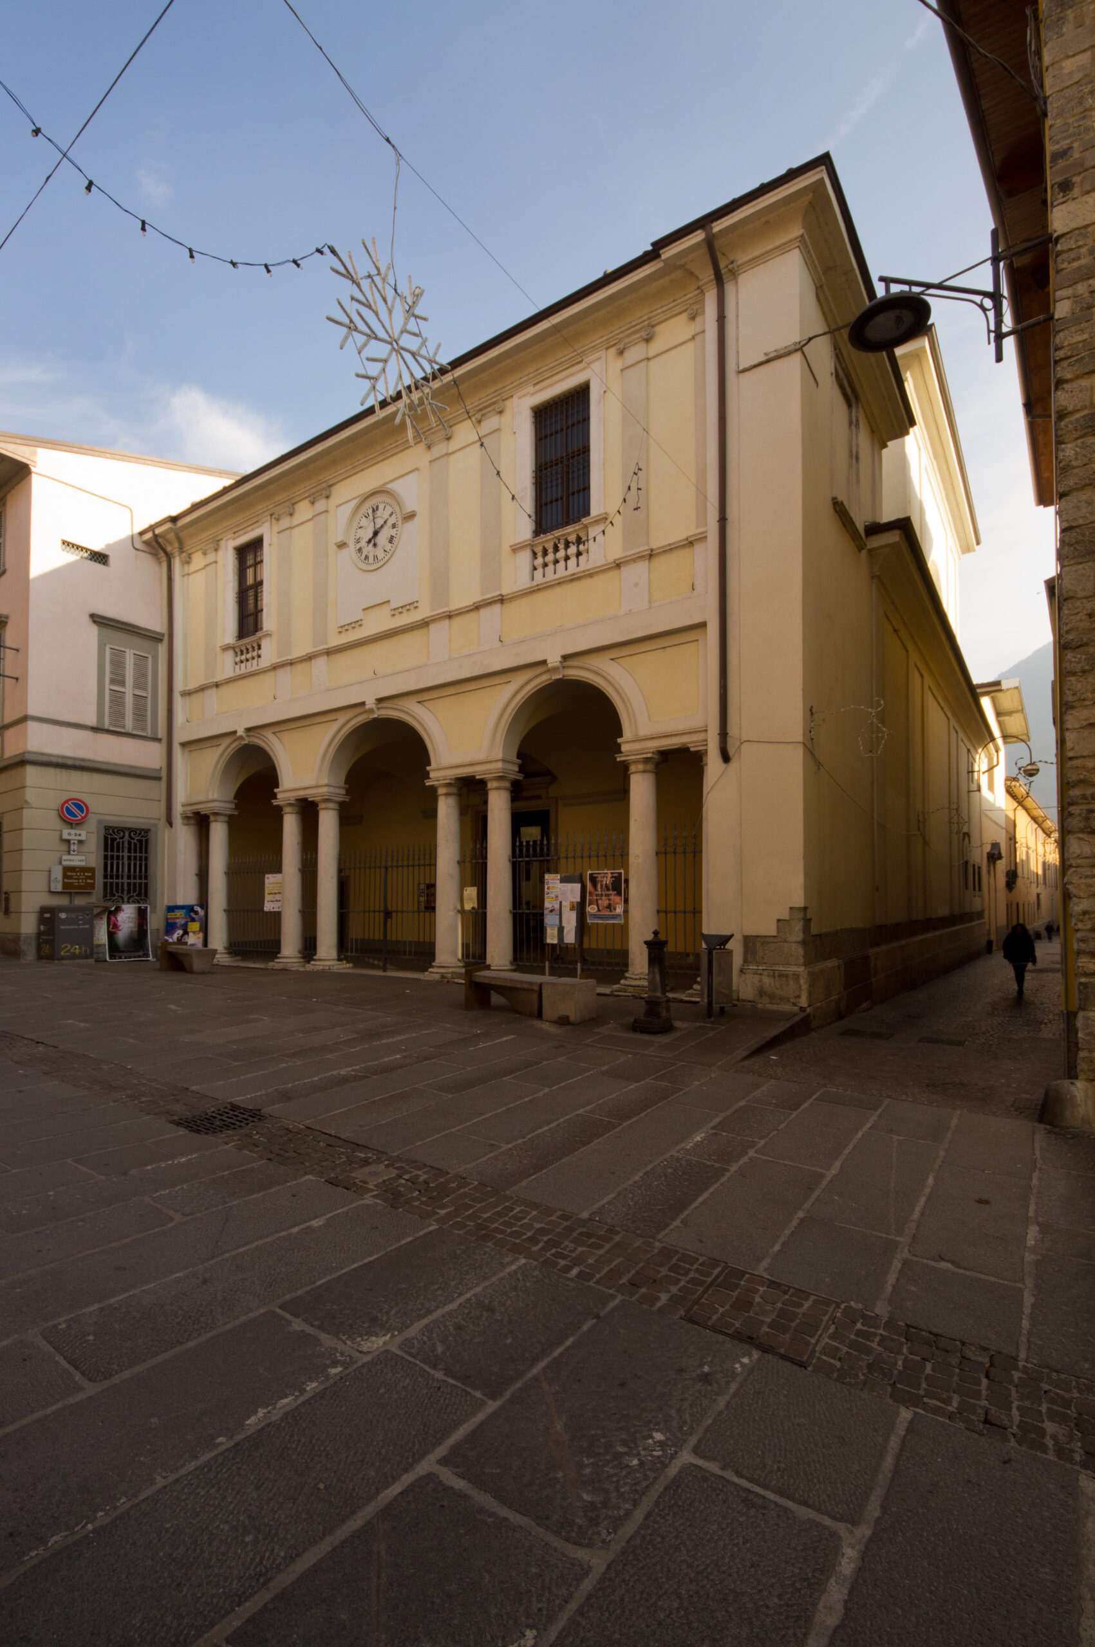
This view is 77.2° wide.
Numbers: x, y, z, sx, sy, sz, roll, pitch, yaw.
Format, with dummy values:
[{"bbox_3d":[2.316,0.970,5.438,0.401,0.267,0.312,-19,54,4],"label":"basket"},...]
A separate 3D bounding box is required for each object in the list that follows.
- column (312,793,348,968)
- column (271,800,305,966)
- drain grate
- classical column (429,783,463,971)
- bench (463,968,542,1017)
[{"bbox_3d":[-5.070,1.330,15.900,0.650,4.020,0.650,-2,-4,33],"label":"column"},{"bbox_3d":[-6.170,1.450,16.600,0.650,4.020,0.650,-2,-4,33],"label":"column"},{"bbox_3d":[-2.480,2.220,5.150,0.500,0.040,0.500,-2,-4,35],"label":"drain grate"},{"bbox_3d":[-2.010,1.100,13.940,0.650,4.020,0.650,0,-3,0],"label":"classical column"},{"bbox_3d":[-0.510,2.390,9.600,1.250,0.530,0.470,-2,-4,33],"label":"bench"}]

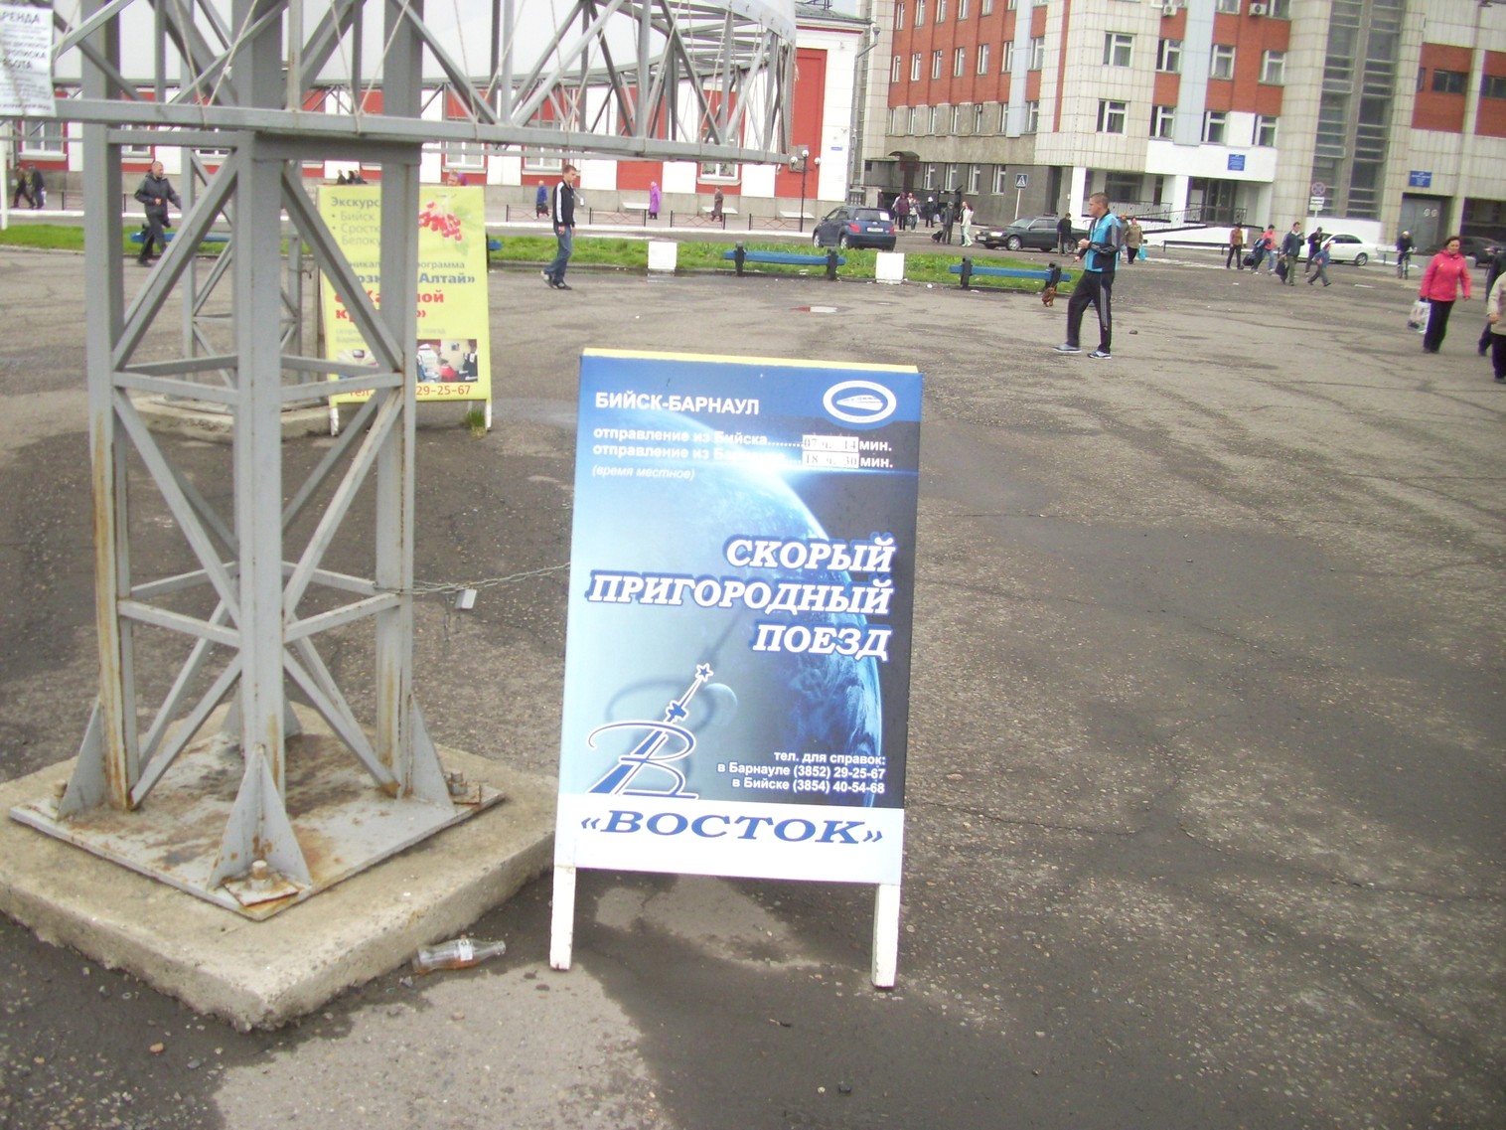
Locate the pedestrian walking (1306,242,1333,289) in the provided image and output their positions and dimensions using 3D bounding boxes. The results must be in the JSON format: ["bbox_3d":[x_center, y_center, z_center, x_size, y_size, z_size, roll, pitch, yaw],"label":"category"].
[{"bbox_3d":[16.086,-8.526,42.000,0.620,1.270,0.420,13,17,34],"label":"pedestrian walking"}]

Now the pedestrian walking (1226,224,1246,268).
[{"bbox_3d":[17.795,-11.726,54.500,0.580,1.690,0.480,0,15,-13],"label":"pedestrian walking"}]

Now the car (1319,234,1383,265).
[{"bbox_3d":[26.300,-14.336,67.000,4.450,1.420,1.700,-3,16,-25],"label":"car"}]

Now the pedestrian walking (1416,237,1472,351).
[{"bbox_3d":[9.933,-3.870,21.201,0.620,1.630,0.450,8,15,16],"label":"pedestrian walking"}]

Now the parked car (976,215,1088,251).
[{"bbox_3d":[10.608,-12.499,55.800,4.450,1.370,1.690,-4,16,-27],"label":"parked car"}]

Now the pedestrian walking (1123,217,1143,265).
[{"bbox_3d":[13.129,-11.178,51.101,0.580,1.630,0.420,6,14,10],"label":"pedestrian walking"}]

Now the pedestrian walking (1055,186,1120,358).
[{"bbox_3d":[3.721,-3.199,16.384,0.650,1.770,0.480,1,14,-13],"label":"pedestrian walking"}]

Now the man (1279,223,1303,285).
[{"bbox_3d":[15.095,-8.721,41.500,0.600,1.740,0.500,-1,15,-16],"label":"man"}]

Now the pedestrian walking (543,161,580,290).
[{"bbox_3d":[-2.706,-4.797,21.000,0.500,1.730,0.500,7,15,14],"label":"pedestrian walking"}]

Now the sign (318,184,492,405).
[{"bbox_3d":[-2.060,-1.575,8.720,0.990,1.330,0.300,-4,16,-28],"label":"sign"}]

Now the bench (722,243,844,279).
[{"bbox_3d":[0.570,-5.786,28.362,2.350,0.570,0.480,2,14,-6],"label":"bench"}]

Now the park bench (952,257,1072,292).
[{"bbox_3d":[5.051,-5.675,29.106,2.350,0.570,0.480,2,14,-6],"label":"park bench"}]

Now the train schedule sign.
[{"bbox_3d":[-0.013,0.179,3.195,0.720,1.230,0.620,4,14,1],"label":"train schedule sign"}]

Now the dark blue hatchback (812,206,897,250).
[{"bbox_3d":[3.501,-11.614,51.000,1.690,1.510,3.850,-1,15,-16],"label":"dark blue hatchback"}]

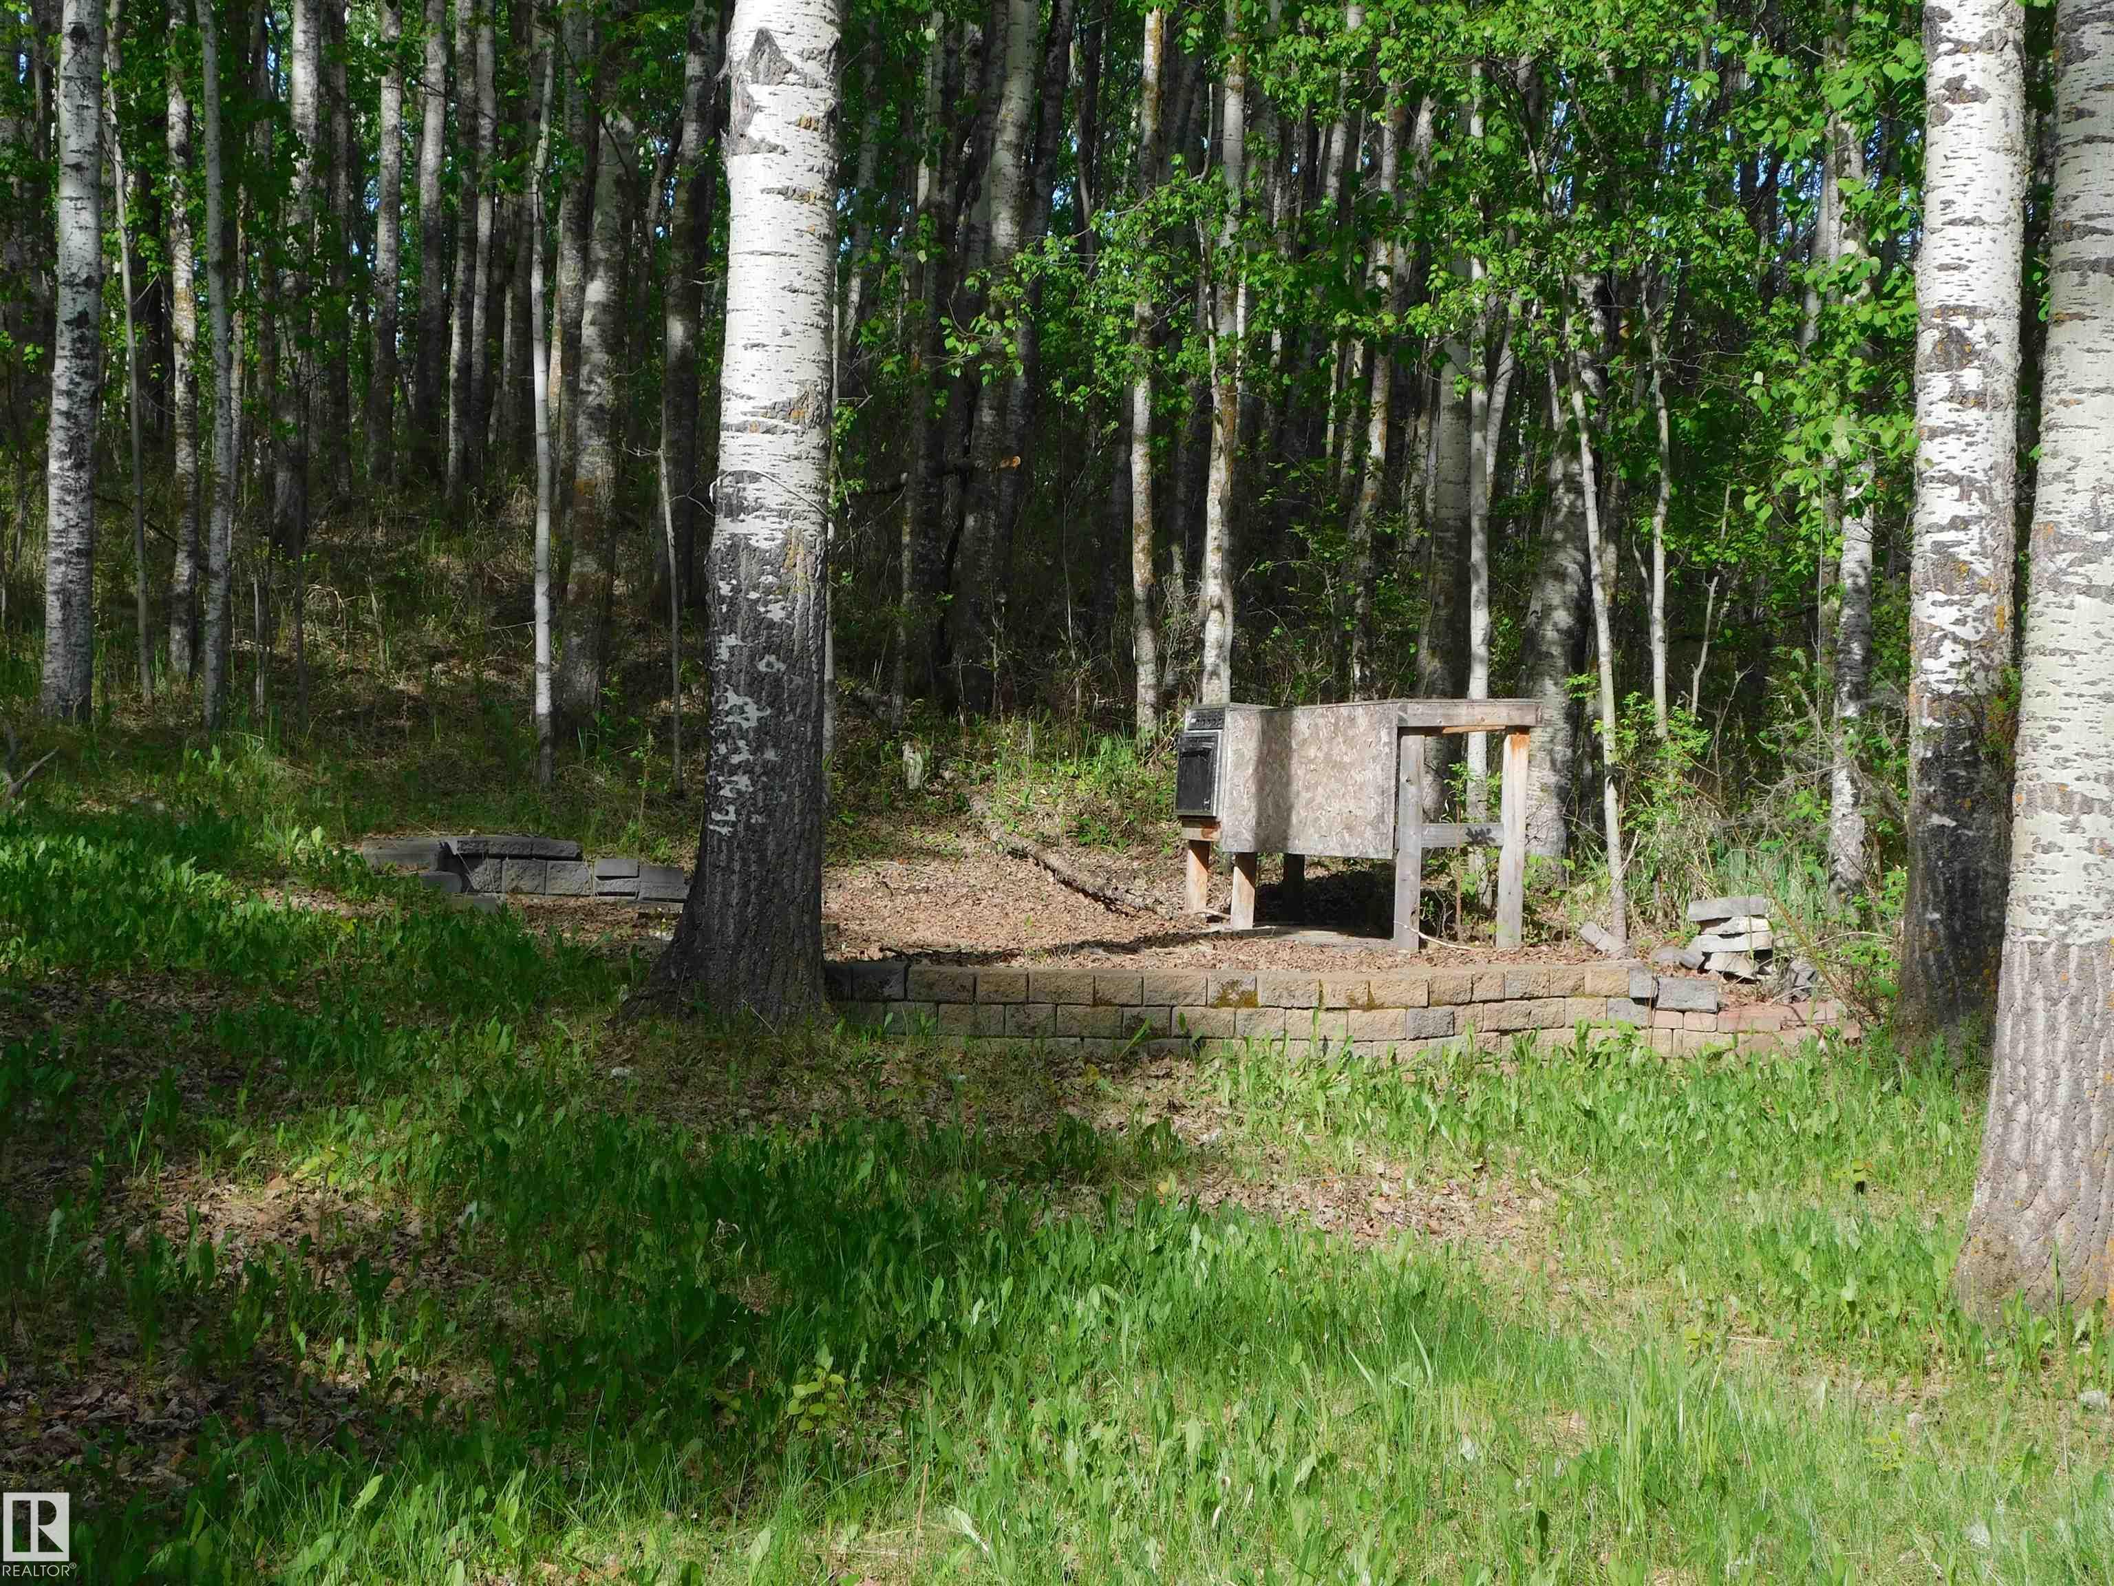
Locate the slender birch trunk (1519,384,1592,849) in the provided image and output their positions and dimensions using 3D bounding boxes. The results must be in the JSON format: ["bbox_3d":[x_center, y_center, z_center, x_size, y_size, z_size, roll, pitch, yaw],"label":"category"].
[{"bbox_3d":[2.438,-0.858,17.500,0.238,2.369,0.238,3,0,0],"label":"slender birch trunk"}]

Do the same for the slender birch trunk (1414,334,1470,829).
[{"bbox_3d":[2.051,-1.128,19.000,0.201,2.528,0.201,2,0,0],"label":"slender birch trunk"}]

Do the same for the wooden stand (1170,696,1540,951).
[{"bbox_3d":[1.260,0.130,15.550,0.720,1.000,1.750,0,0,-29],"label":"wooden stand"}]

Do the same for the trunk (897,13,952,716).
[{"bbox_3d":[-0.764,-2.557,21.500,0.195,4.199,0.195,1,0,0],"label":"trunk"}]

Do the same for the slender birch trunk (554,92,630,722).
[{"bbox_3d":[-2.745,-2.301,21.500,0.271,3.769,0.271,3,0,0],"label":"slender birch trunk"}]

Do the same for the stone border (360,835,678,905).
[{"bbox_3d":[-2.262,0.333,15.300,1.380,0.270,0.420,0,0,-5],"label":"stone border"}]

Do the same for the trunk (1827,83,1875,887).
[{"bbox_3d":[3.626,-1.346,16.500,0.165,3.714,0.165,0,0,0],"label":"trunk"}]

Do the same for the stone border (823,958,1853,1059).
[{"bbox_3d":[1.080,0.845,14.200,4.000,0.360,0.850,0,0,-5],"label":"stone border"}]

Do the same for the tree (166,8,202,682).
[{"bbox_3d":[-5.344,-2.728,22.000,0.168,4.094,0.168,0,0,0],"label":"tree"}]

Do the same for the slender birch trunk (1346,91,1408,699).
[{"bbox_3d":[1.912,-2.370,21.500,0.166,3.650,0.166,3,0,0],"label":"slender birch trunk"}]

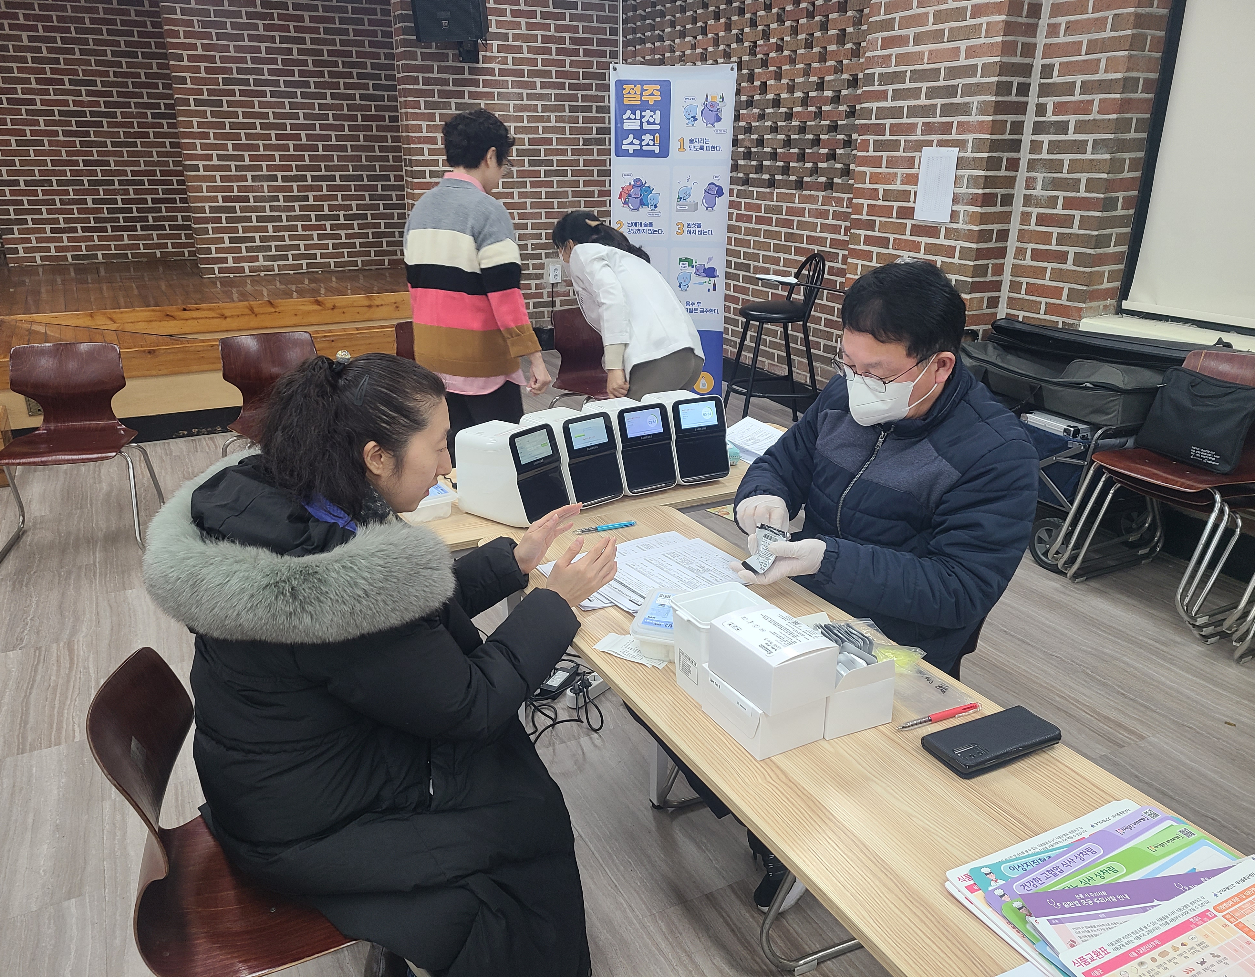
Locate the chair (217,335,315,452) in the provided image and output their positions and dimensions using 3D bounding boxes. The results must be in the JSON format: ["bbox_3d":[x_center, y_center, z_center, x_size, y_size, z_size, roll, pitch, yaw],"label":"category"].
[{"bbox_3d":[-1.330,-0.228,3.882,0.520,0.730,0.500,-13,24,-34],"label":"chair"}]

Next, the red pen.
[{"bbox_3d":[0.426,0.311,1.332,0.148,0.013,0.014,-8,21,-23],"label":"red pen"}]

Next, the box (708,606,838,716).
[{"bbox_3d":[0.189,0.221,1.282,0.106,0.071,0.132,-11,23,-29],"label":"box"}]

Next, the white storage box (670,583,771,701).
[{"bbox_3d":[0.137,0.223,1.393,0.119,0.133,0.109,-10,22,-26],"label":"white storage box"}]

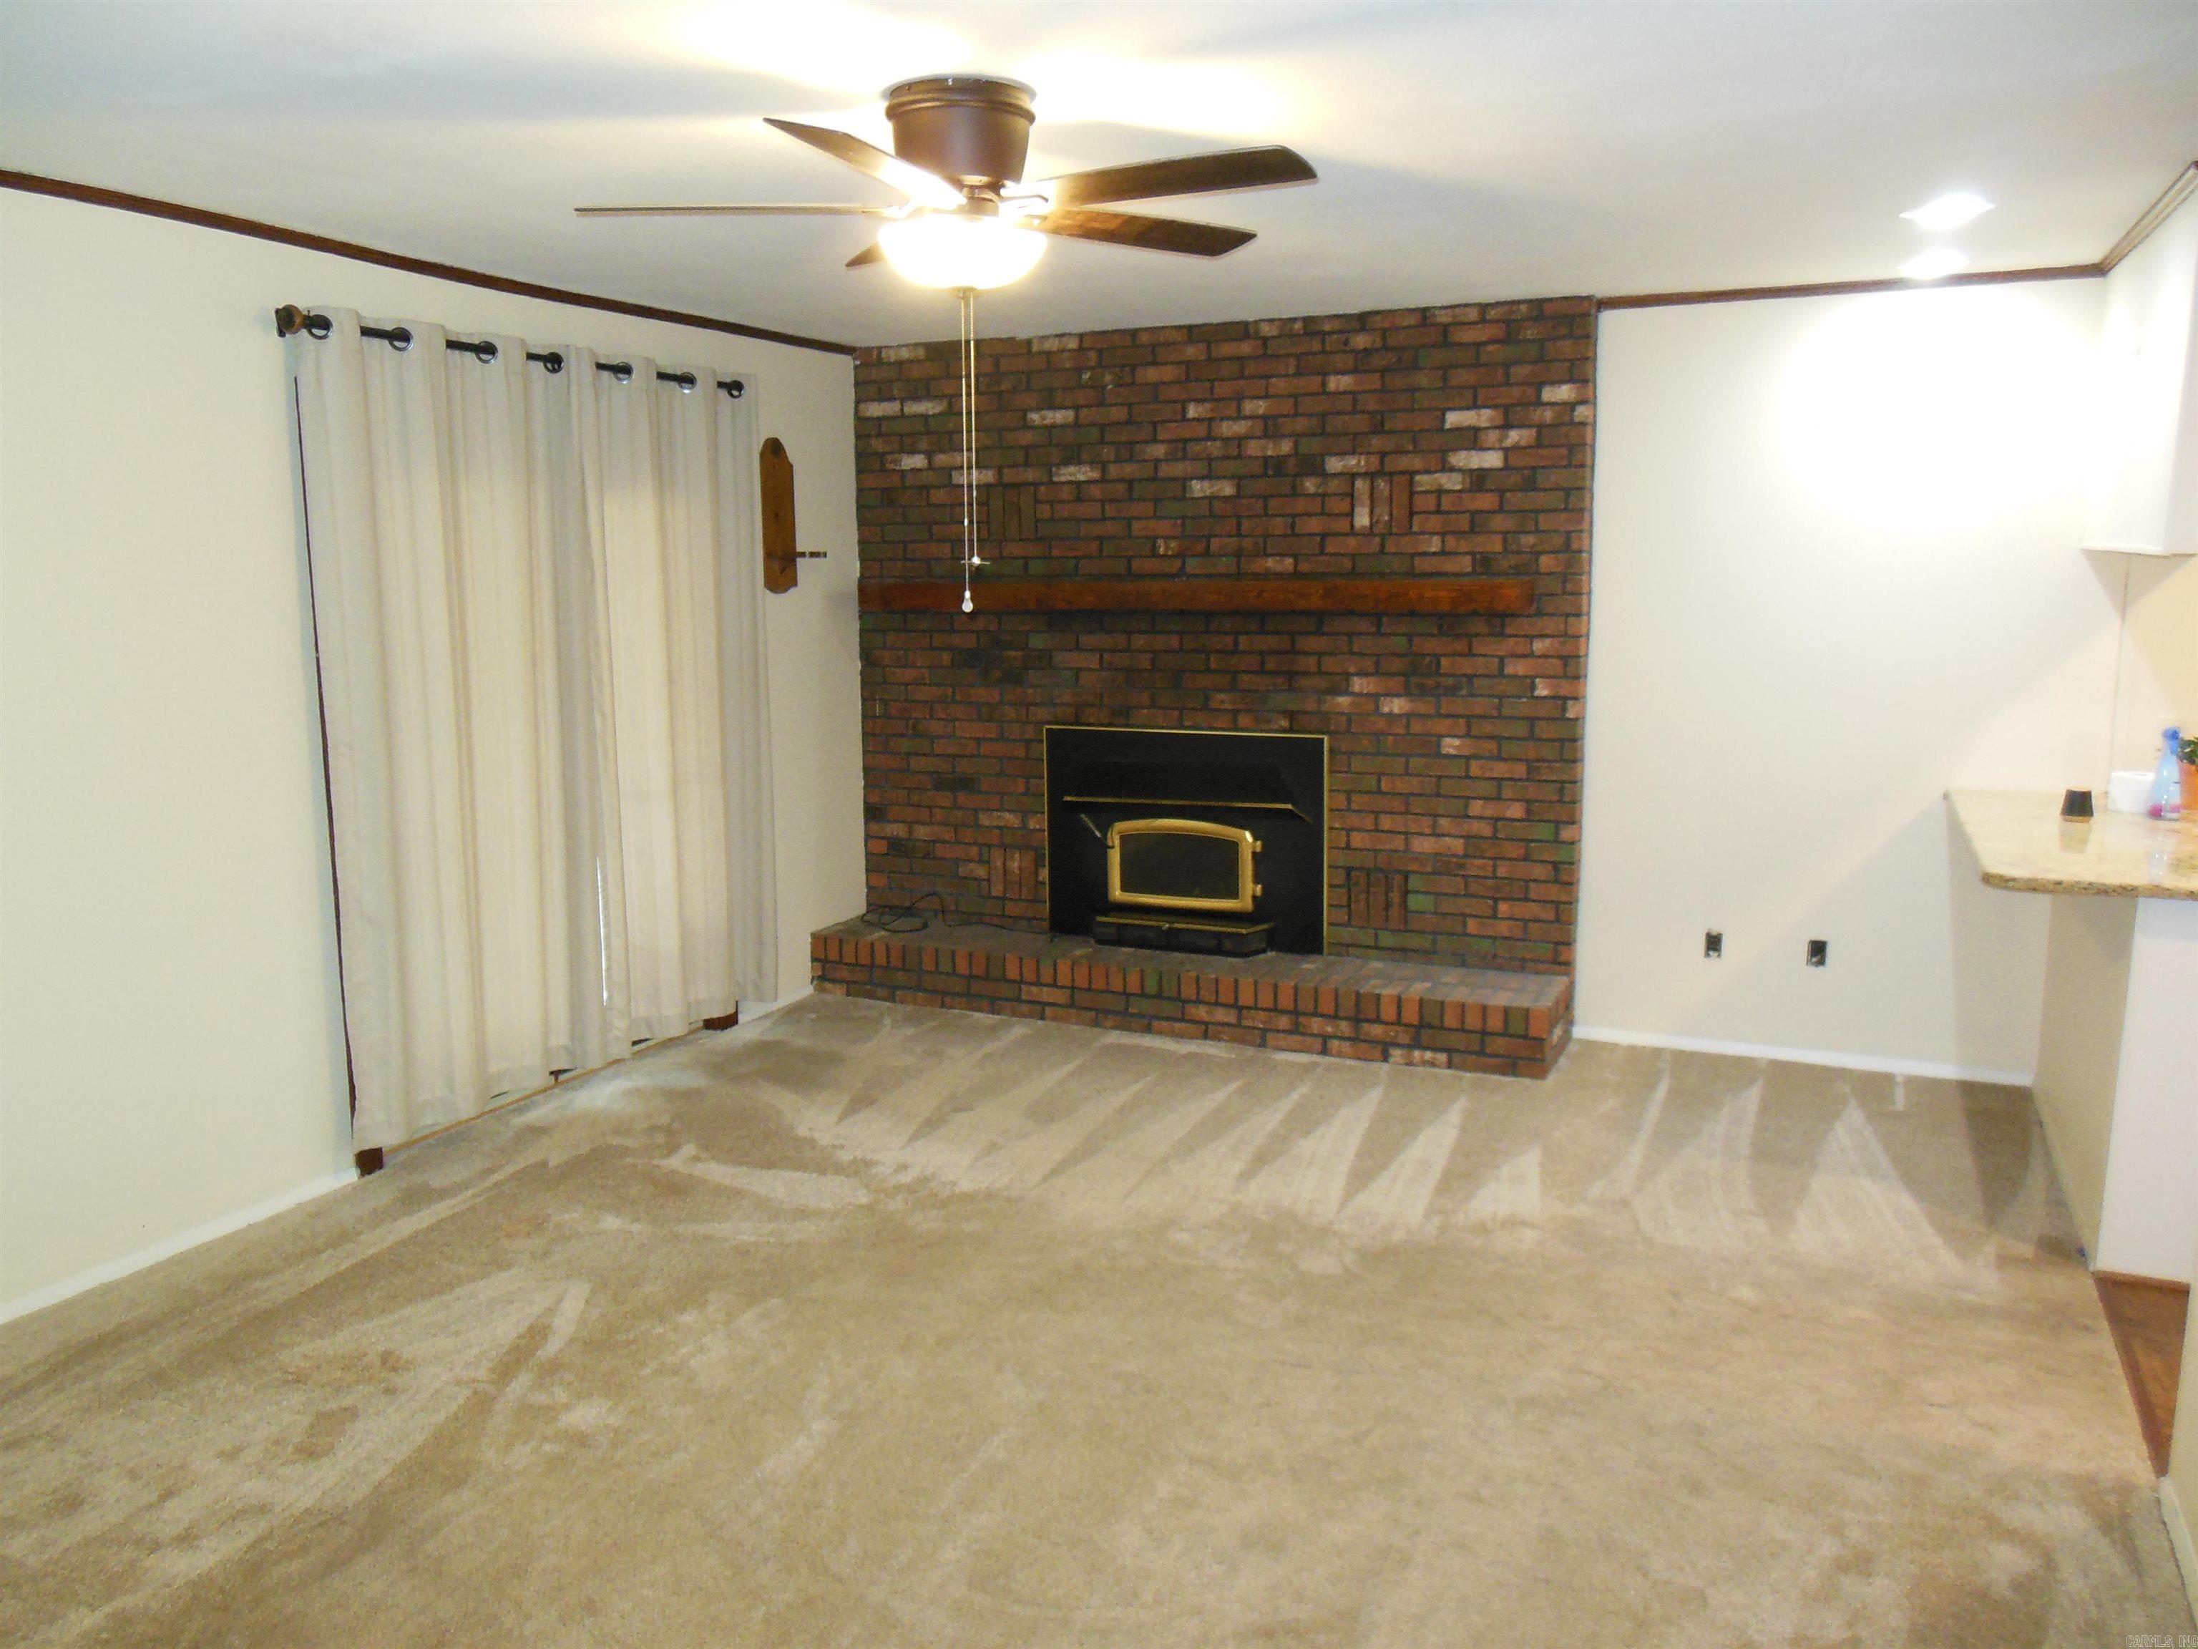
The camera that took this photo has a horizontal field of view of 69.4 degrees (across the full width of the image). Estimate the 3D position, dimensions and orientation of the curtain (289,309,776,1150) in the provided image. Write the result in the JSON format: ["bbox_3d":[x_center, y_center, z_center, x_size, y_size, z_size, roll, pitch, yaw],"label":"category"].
[{"bbox_3d":[-1.563,-0.327,4.787,0.110,2.145,1.750,4,10,25],"label":"curtain"}]

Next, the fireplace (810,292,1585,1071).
[{"bbox_3d":[0.249,-0.511,5.580,2.759,2.440,0.474,4,10,25],"label":"fireplace"}]

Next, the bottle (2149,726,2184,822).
[{"bbox_3d":[2.903,-0.141,4.314,0.080,0.245,0.080,4,10,25],"label":"bottle"}]

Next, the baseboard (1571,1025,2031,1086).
[{"bbox_3d":[2.241,0.752,5.156,1.360,0.048,0.018,4,10,25],"label":"baseboard"}]

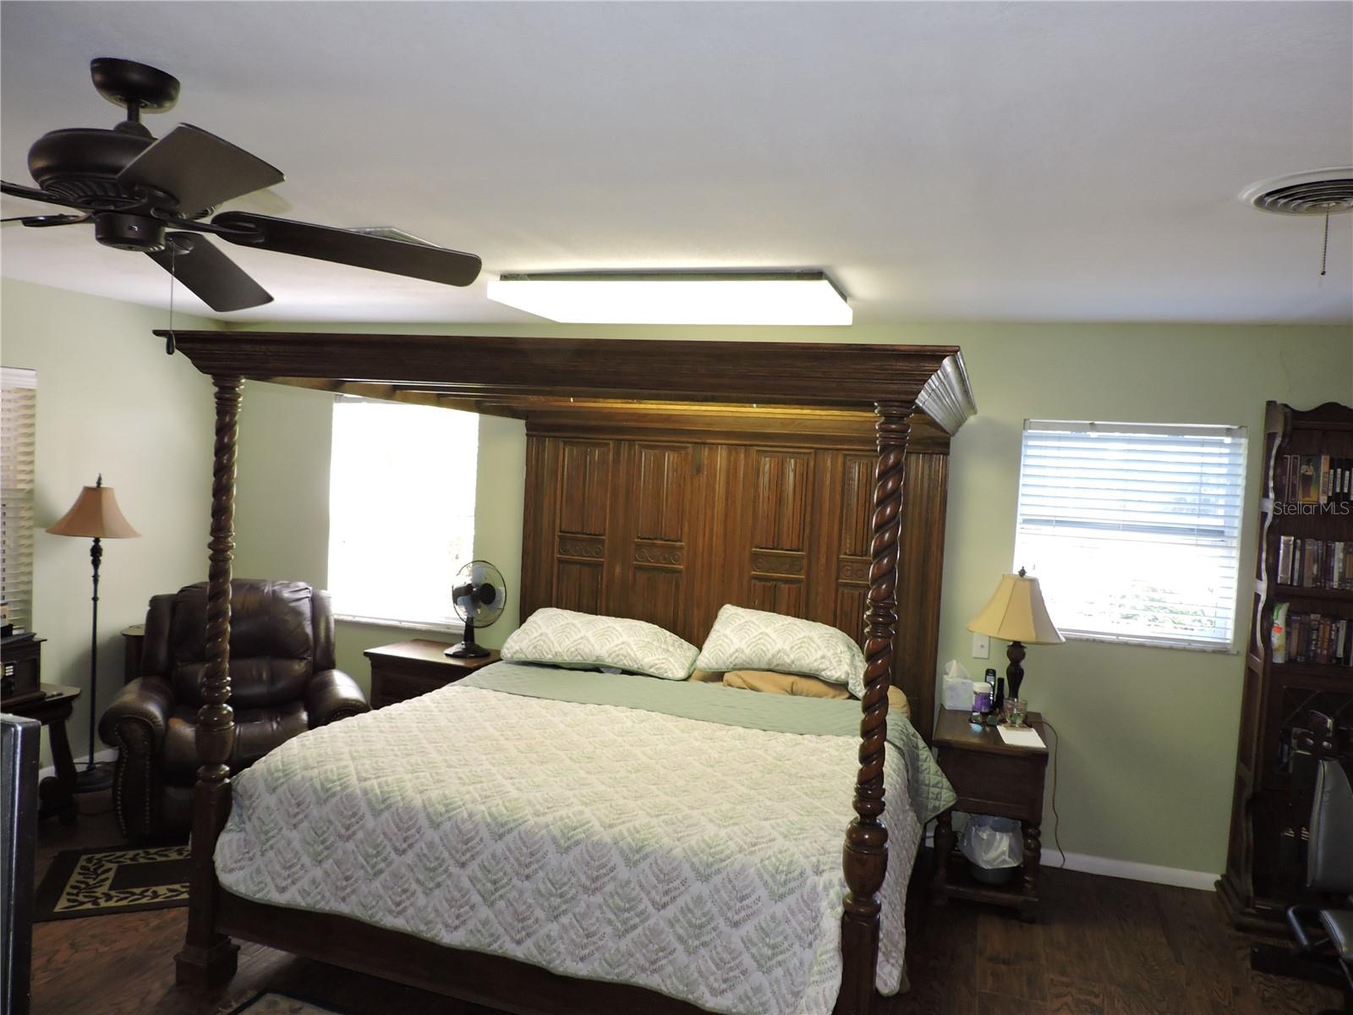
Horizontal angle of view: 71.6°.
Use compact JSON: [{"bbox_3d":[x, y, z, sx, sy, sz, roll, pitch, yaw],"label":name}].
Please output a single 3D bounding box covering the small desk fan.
[{"bbox_3d":[-1.070,0.518,4.910,0.280,0.503,0.350,5,3,40],"label":"small desk fan"}]

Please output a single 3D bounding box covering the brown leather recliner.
[{"bbox_3d":[-2.135,0.883,4.631,1.070,1.050,0.950,2,3,-24],"label":"brown leather recliner"}]

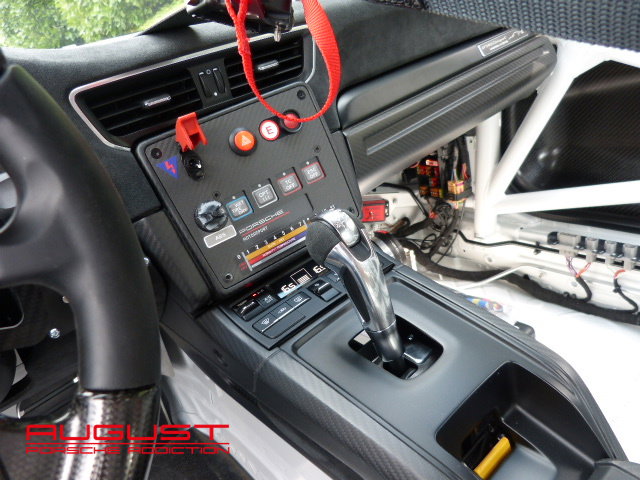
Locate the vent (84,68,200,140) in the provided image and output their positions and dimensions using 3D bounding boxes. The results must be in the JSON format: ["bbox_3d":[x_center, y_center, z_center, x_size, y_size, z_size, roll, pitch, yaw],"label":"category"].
[{"bbox_3d":[-0.181,-0.142,0.474,0.114,0.048,0.030,-30,20,-30],"label":"vent"}]

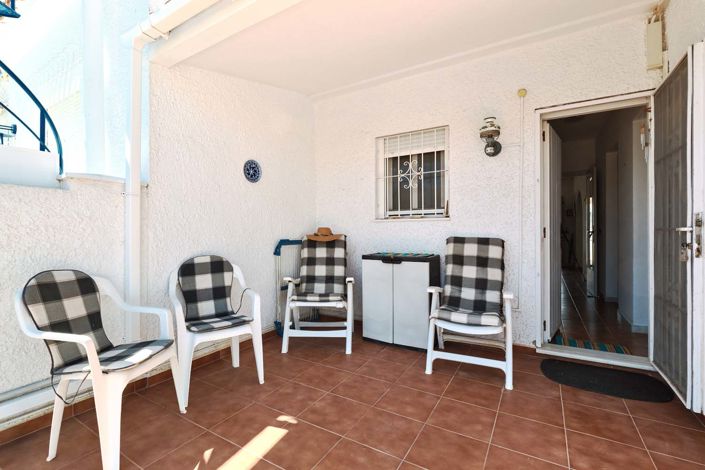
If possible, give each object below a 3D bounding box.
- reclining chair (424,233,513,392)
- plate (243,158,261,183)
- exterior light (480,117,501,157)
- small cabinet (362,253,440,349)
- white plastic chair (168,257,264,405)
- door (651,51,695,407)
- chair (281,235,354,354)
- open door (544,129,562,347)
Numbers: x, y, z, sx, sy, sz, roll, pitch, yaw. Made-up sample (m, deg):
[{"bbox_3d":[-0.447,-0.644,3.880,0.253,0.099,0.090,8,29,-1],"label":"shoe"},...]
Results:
[{"bbox_3d":[0.983,0.552,2.452,0.615,1.066,0.690,0,0,25],"label":"reclining chair"},{"bbox_3d":[-0.960,-0.618,2.855,0.025,0.220,0.220,0,0,31],"label":"plate"},{"bbox_3d":[1.250,-0.885,2.645,0.180,0.320,0.240,0,0,28],"label":"exterior light"},{"bbox_3d":[0.514,0.648,3.042,0.690,0.873,0.385,0,0,30],"label":"small cabinet"},{"bbox_3d":[-1.000,0.635,2.165,0.575,0.900,0.550,0,0,-39],"label":"white plastic chair"},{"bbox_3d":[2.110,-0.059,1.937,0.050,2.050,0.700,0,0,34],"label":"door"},{"bbox_3d":[-0.315,0.545,3.000,0.650,1.075,0.680,0,0,2],"label":"chair"},{"bbox_3d":[1.985,-0.025,2.886,0.045,1.980,0.690,0,0,45],"label":"open door"}]

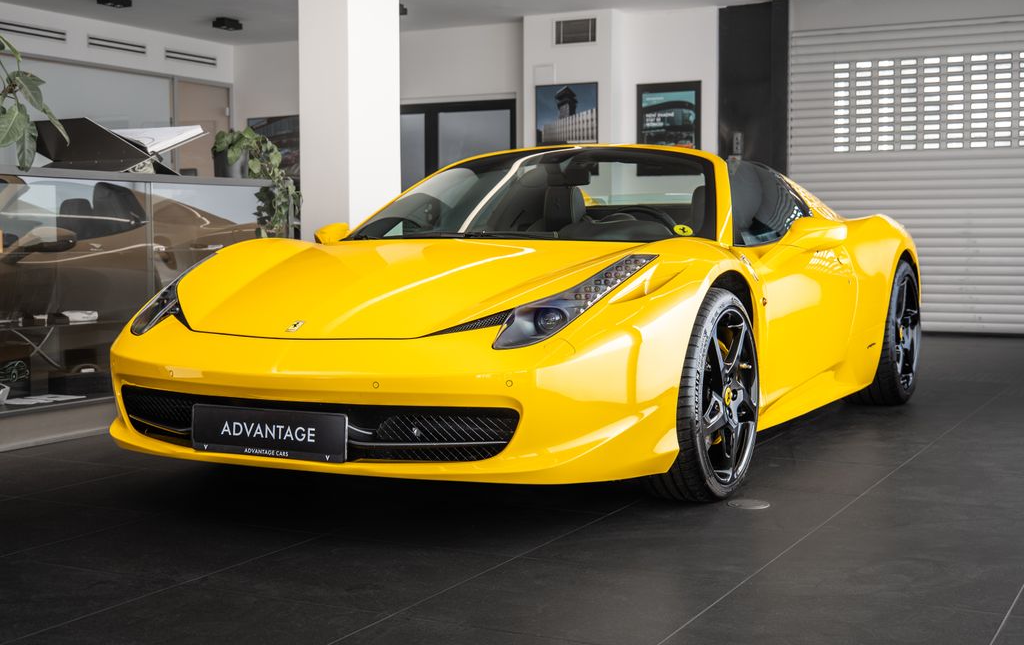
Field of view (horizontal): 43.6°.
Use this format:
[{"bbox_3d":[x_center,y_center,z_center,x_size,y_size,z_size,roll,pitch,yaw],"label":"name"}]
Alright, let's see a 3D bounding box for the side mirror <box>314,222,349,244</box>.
[{"bbox_3d":[-0.739,-0.373,5.458,0.220,0.110,0.150,2,5,29],"label":"side mirror"}]

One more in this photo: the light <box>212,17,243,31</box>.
[{"bbox_3d":[-2.629,-2.757,11.842,0.135,0.085,0.250,2,5,29],"label":"light"}]

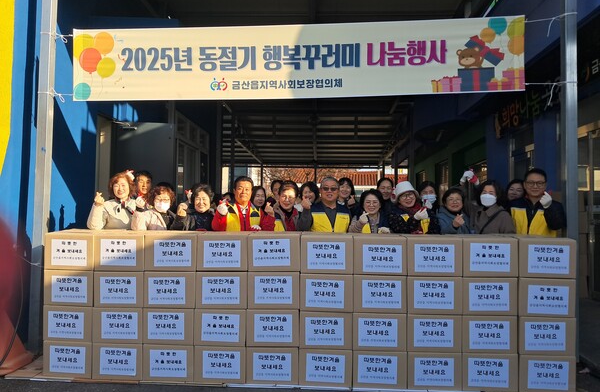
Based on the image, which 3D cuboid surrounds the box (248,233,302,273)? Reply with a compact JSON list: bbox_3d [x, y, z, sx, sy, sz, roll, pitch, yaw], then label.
[{"bbox_3d":[-0.190,0.449,3.799,0.411,0.286,0.320,1,-1,4],"label":"box"}]

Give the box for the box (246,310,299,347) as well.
[{"bbox_3d":[-0.199,1.025,3.773,0.406,0.283,0.325,0,-1,4],"label":"box"}]

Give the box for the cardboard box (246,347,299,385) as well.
[{"bbox_3d":[-0.201,1.310,3.768,0.406,0.283,0.325,0,-1,4],"label":"cardboard box"}]

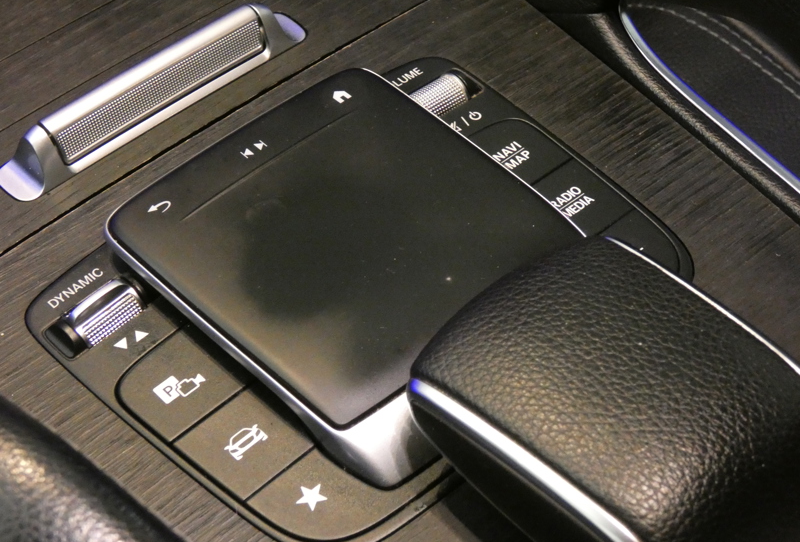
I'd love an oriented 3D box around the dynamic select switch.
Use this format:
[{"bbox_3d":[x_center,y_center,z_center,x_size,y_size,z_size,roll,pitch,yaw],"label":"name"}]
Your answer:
[{"bbox_3d":[-0.074,0.011,0.357,0.024,0.008,0.013,-35,55,-25],"label":"dynamic select switch"}]

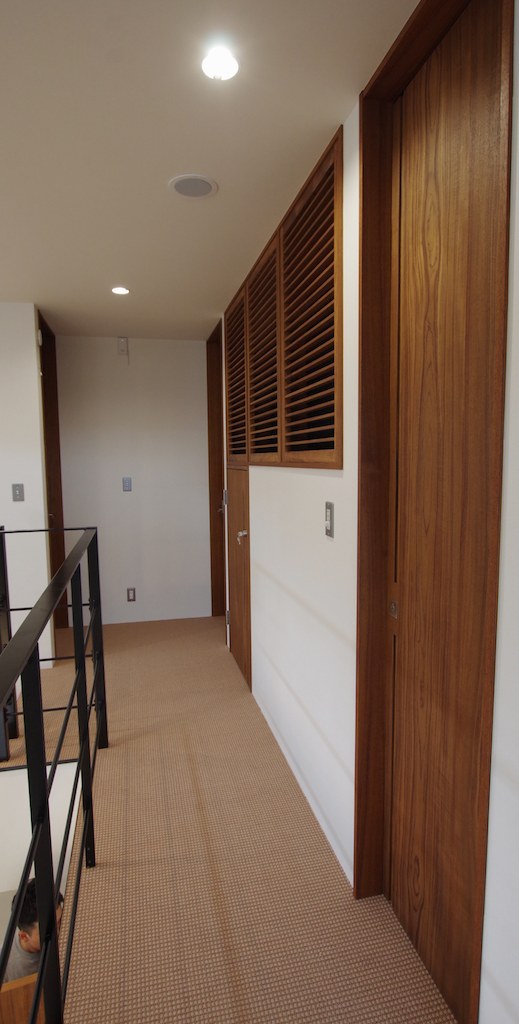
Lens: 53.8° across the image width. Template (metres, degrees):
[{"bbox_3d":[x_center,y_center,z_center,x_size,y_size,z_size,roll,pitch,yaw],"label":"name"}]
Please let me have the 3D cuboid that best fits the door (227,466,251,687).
[{"bbox_3d":[-0.122,0.390,3.392,0.050,1.360,0.630,-2,6,-14],"label":"door"}]

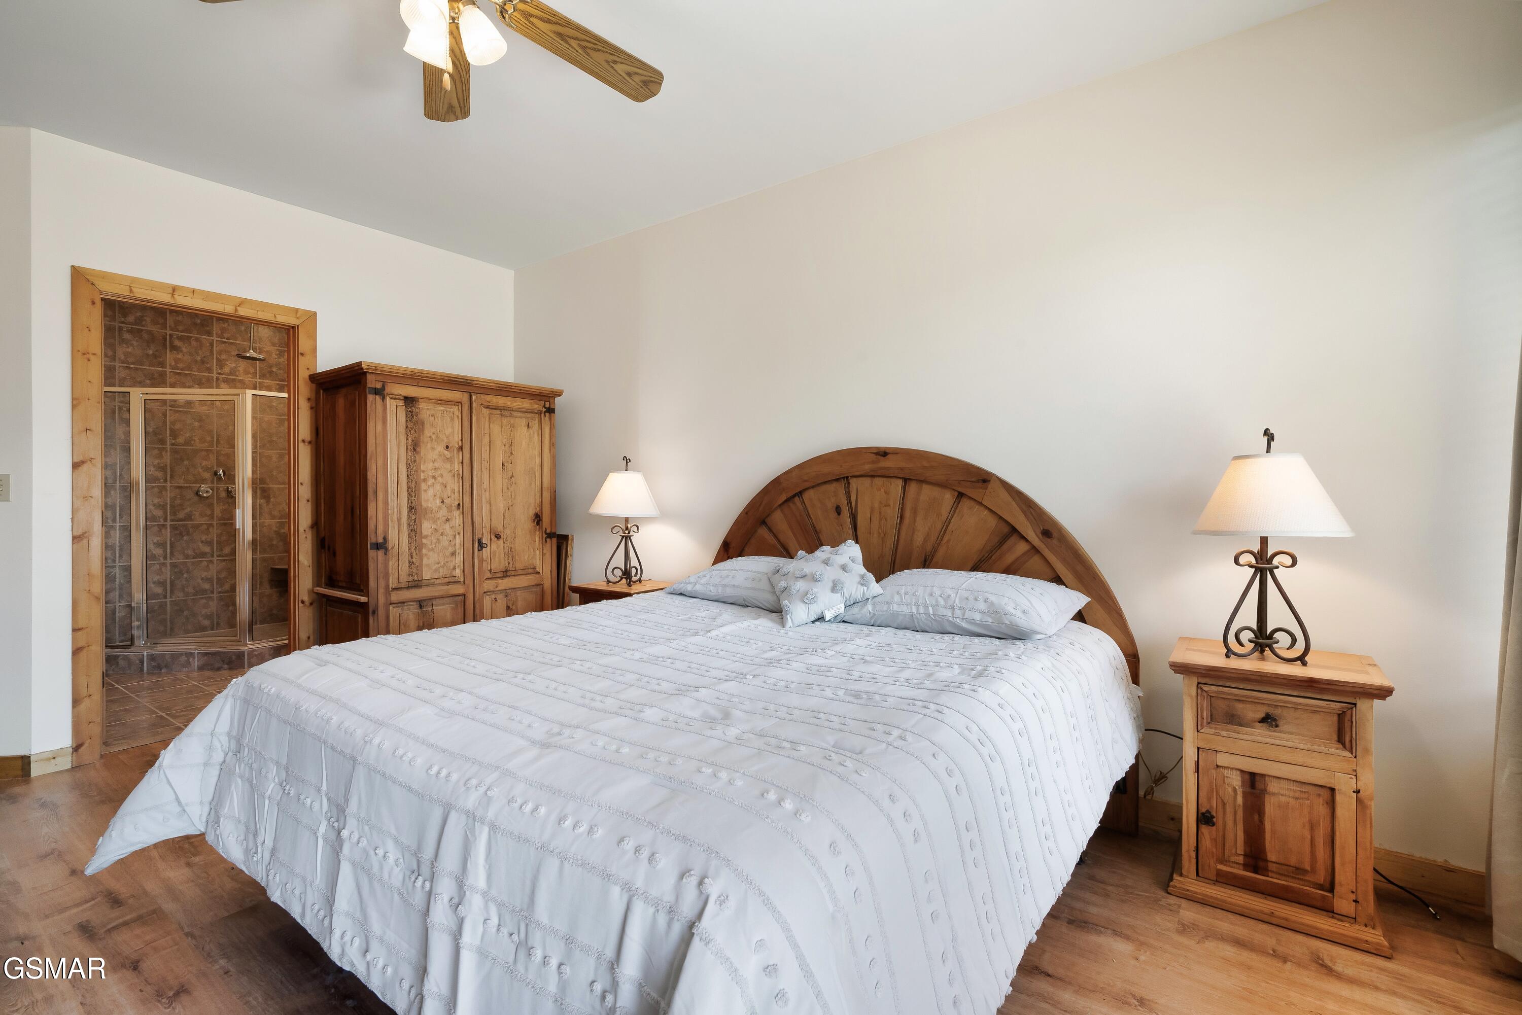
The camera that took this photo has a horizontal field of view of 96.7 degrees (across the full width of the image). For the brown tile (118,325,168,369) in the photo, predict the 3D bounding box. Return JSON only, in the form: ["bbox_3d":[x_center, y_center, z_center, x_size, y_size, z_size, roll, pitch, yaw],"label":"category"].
[{"bbox_3d":[-4.848,-1.244,5.309,0.012,0.302,0.302,0,1,36],"label":"brown tile"}]

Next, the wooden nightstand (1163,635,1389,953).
[{"bbox_3d":[1.551,0.813,2.057,0.496,0.700,0.408,0,1,36],"label":"wooden nightstand"}]

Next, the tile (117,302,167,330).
[{"bbox_3d":[-4.848,-1.552,5.309,0.012,0.302,0.302,0,1,36],"label":"tile"}]

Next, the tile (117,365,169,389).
[{"bbox_3d":[-4.848,-0.936,5.309,0.012,0.302,0.302,0,1,36],"label":"tile"}]

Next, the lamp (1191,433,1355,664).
[{"bbox_3d":[1.541,0.111,2.069,0.385,0.700,0.385,1,1,36],"label":"lamp"}]

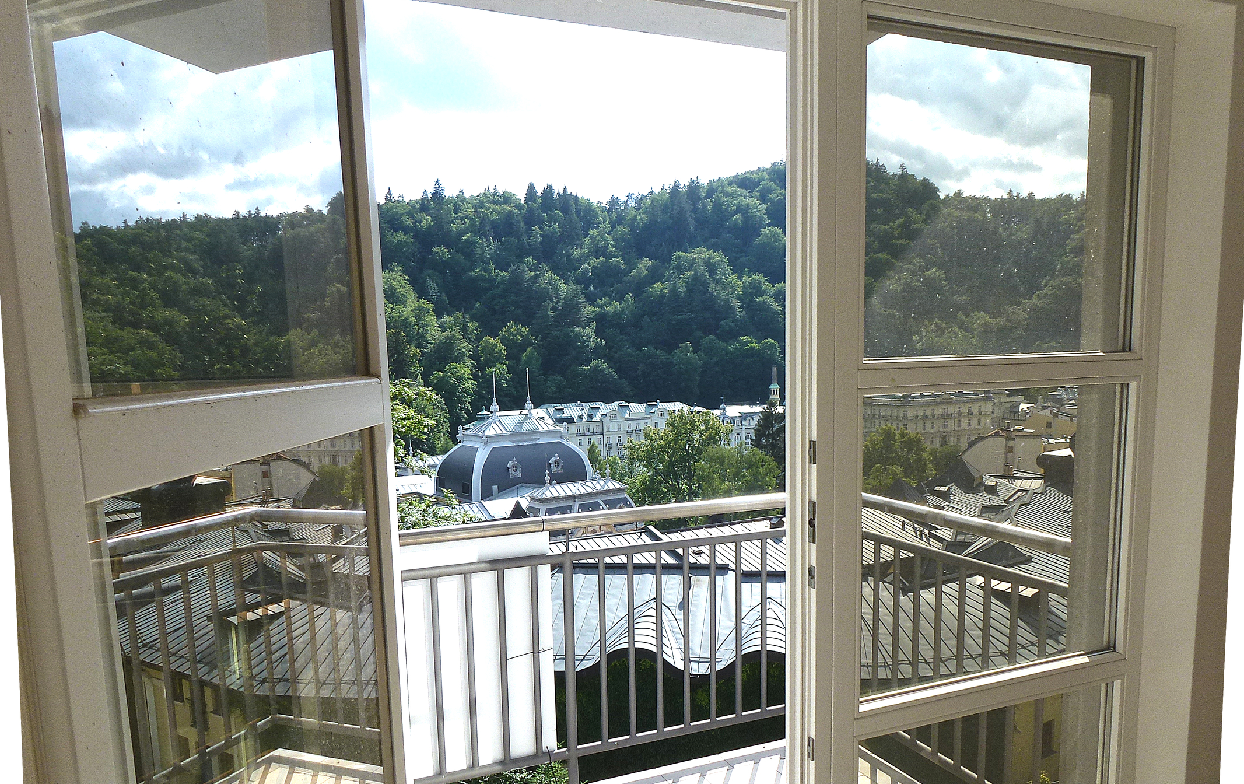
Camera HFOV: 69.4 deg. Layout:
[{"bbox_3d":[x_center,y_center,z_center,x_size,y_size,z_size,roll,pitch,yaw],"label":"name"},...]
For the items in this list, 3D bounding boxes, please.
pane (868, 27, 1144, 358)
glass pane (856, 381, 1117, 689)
[{"bbox_3d":[0.844,-0.415,1.950,0.786,0.673,0.030,-3,6,-24],"label":"pane"},{"bbox_3d":[0.854,0.316,2.017,0.782,0.652,0.030,-3,6,-24],"label":"glass pane"}]

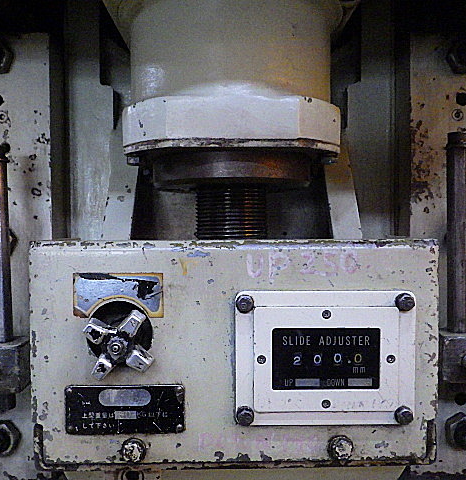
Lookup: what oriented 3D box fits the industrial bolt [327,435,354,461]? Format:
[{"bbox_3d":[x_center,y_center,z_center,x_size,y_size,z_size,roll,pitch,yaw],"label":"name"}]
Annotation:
[{"bbox_3d":[0.097,0.189,0.469,0.022,0.022,0.010,0,2,0],"label":"industrial bolt"}]

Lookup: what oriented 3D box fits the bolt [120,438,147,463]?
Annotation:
[{"bbox_3d":[-0.090,0.193,0.469,0.022,0.022,0.010,0,2,0],"label":"bolt"}]

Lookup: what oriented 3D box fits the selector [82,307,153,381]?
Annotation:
[{"bbox_3d":[-0.100,0.092,0.449,0.058,0.059,0.042,0,2,0],"label":"selector"}]

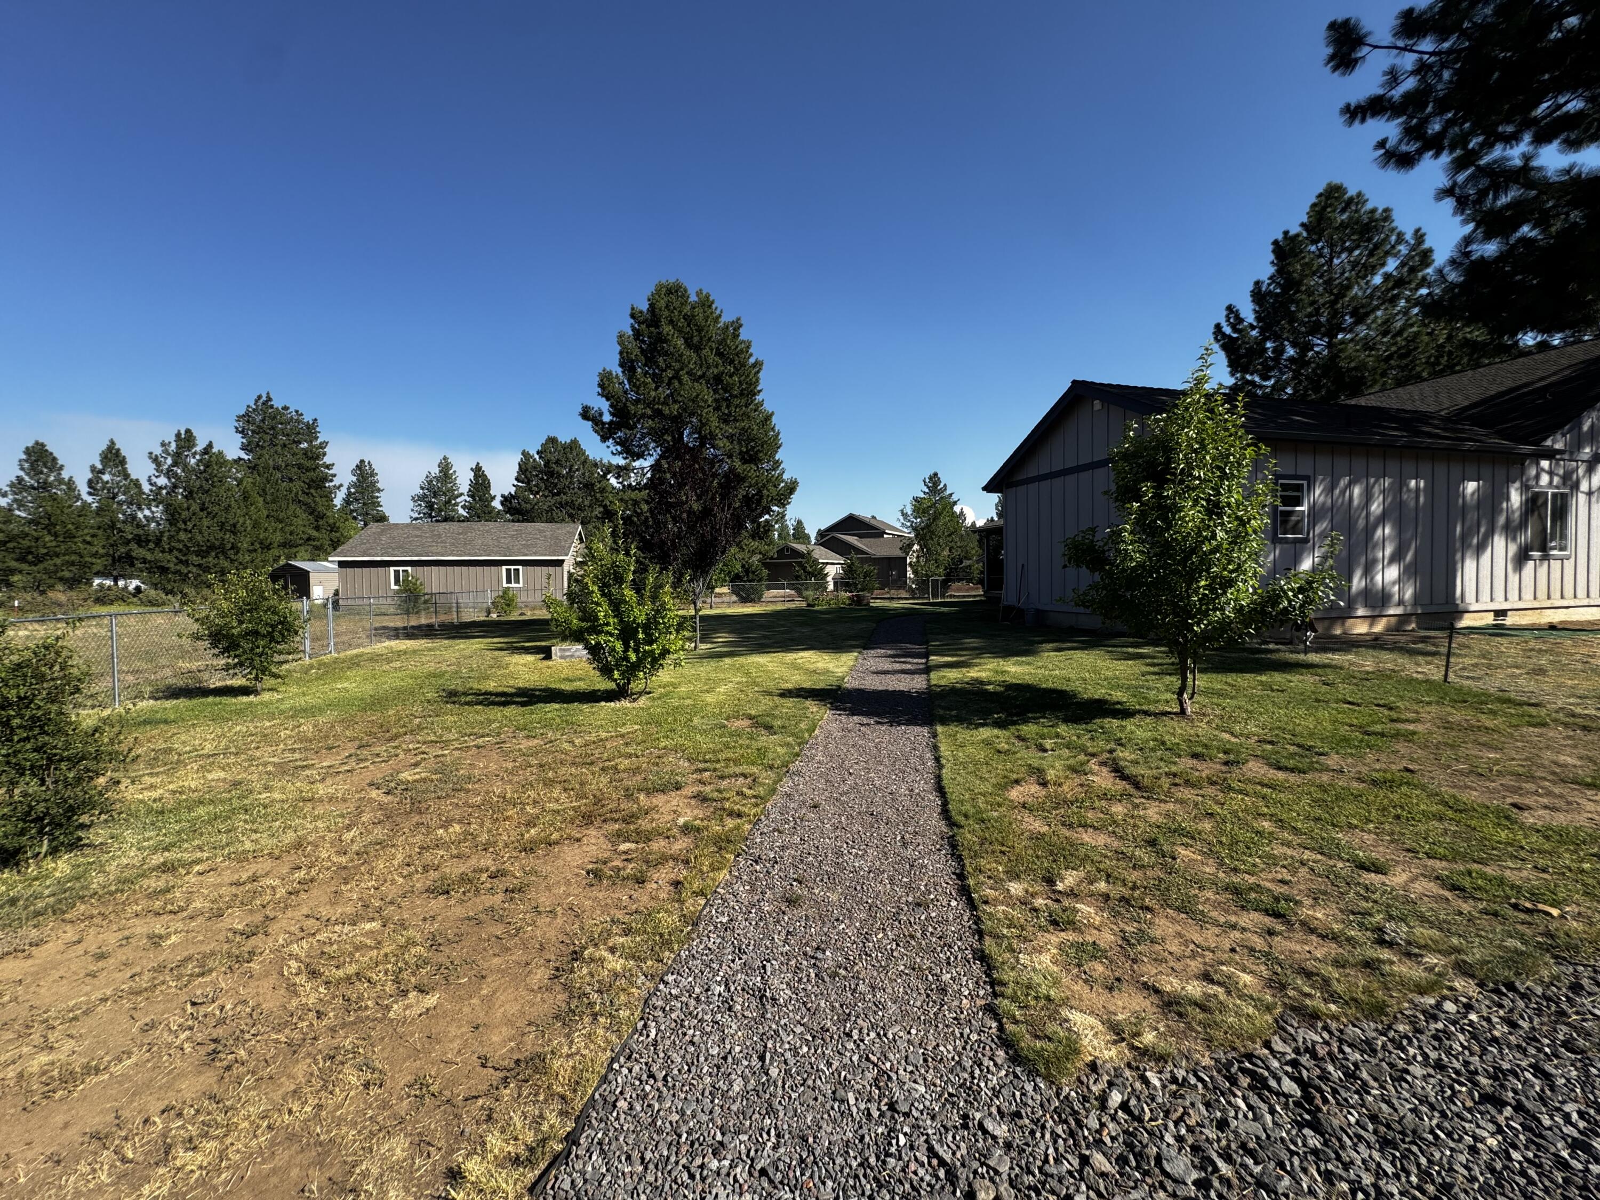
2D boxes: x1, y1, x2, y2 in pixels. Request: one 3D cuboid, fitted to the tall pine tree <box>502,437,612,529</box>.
[{"bbox_3d":[-19.245,-6.649,50.824,8.400,12.900,8.200,-2,2,-21],"label":"tall pine tree"}]

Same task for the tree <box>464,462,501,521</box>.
[{"bbox_3d":[-39.445,-8.708,79.749,4.600,16.725,4.600,-2,2,-26],"label":"tree"}]

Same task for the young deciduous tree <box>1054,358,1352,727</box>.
[{"bbox_3d":[3.643,-0.613,5.938,2.200,3.350,2.100,0,2,32],"label":"young deciduous tree"}]

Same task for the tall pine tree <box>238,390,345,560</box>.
[{"bbox_3d":[-53.808,-10.864,67.683,9.200,21.500,8.800,-2,2,-38],"label":"tall pine tree"}]

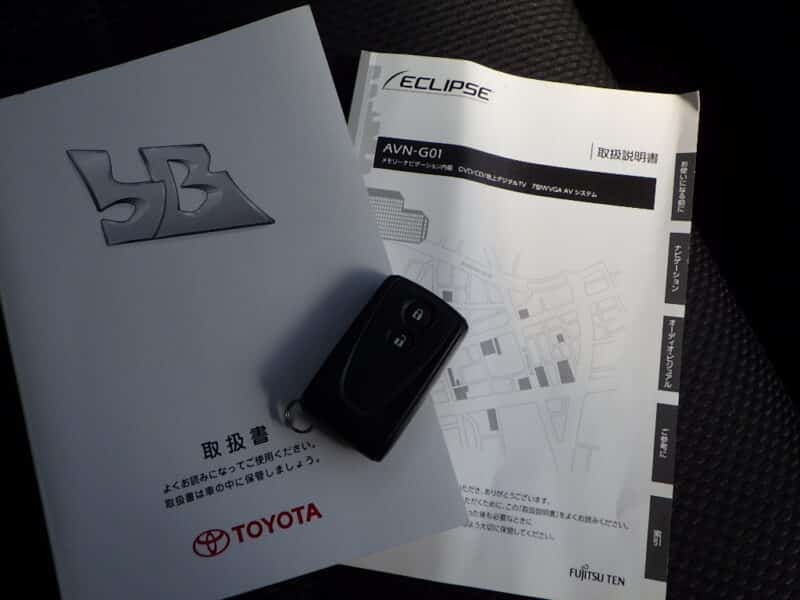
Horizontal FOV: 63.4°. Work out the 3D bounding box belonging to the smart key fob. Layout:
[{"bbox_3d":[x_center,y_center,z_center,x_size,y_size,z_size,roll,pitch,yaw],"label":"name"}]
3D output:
[{"bbox_3d":[-0.005,0.024,0.233,0.037,0.013,0.063,34,85,7],"label":"smart key fob"}]

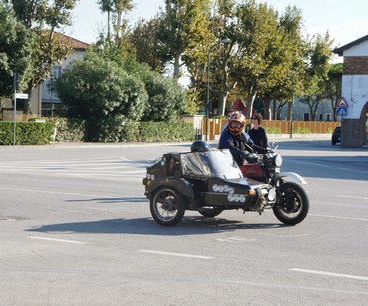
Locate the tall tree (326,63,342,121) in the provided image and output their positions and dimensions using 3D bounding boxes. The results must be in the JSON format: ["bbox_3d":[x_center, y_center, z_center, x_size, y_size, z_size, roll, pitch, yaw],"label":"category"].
[{"bbox_3d":[17.861,-6.159,124.125,4.000,9.123,4.000,1,2,0],"label":"tall tree"}]

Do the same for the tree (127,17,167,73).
[{"bbox_3d":[-3.833,-7.452,104.165,4.800,12.021,4.800,1,2,0],"label":"tree"}]

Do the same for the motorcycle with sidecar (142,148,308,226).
[{"bbox_3d":[0.510,0.490,15.550,2.280,1.170,1.620,2,2,39],"label":"motorcycle with sidecar"}]

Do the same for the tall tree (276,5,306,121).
[{"bbox_3d":[11.681,-8.806,114.202,4.600,14.735,4.600,1,2,0],"label":"tall tree"}]

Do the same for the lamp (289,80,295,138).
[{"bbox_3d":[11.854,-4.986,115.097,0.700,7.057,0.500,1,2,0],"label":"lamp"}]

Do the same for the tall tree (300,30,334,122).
[{"bbox_3d":[14.792,-7.505,116.166,4.600,12.140,4.600,1,2,0],"label":"tall tree"}]

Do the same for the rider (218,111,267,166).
[{"bbox_3d":[0.892,0.044,15.935,0.750,1.340,0.850,-1,2,-45],"label":"rider"}]

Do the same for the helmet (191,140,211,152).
[{"bbox_3d":[0.267,-0.070,15.500,0.310,0.260,0.250,2,2,40],"label":"helmet"}]

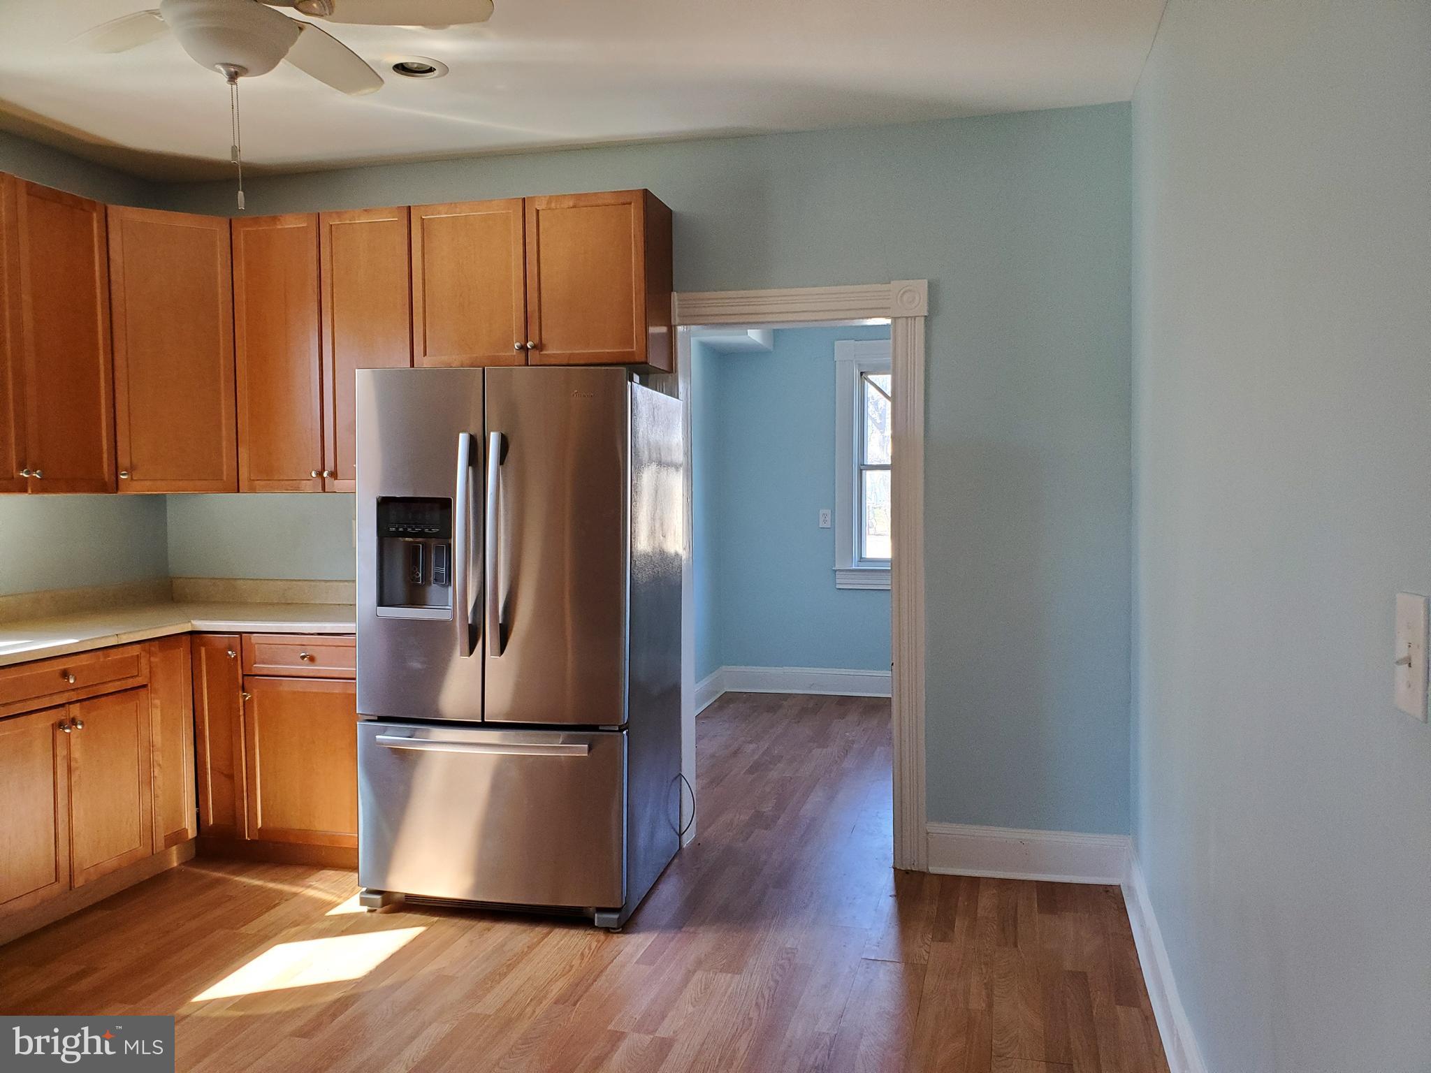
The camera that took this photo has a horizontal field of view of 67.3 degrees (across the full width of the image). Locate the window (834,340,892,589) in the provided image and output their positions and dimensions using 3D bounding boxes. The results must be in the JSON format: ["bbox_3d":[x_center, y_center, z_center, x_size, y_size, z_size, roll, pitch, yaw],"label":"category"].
[{"bbox_3d":[1.248,-0.468,6.987,0.950,1.620,0.120,0,3,15],"label":"window"}]

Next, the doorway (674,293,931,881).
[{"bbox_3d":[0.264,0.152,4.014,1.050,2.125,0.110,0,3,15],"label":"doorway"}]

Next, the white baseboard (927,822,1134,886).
[{"bbox_3d":[1.096,1.125,3.797,0.680,0.180,0.025,0,3,15],"label":"white baseboard"}]

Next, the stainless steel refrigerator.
[{"bbox_3d":[-0.667,0.347,3.807,0.910,1.775,0.840,0,3,12],"label":"stainless steel refrigerator"}]

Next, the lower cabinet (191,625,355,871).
[{"bbox_3d":[-1.492,0.777,4.194,0.820,0.890,0.600,0,3,15],"label":"lower cabinet"}]

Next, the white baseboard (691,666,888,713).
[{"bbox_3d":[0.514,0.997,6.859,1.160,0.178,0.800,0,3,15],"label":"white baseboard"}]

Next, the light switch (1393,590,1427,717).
[{"bbox_3d":[0.726,0.125,1.123,0.015,0.124,0.085,0,3,15],"label":"light switch"}]

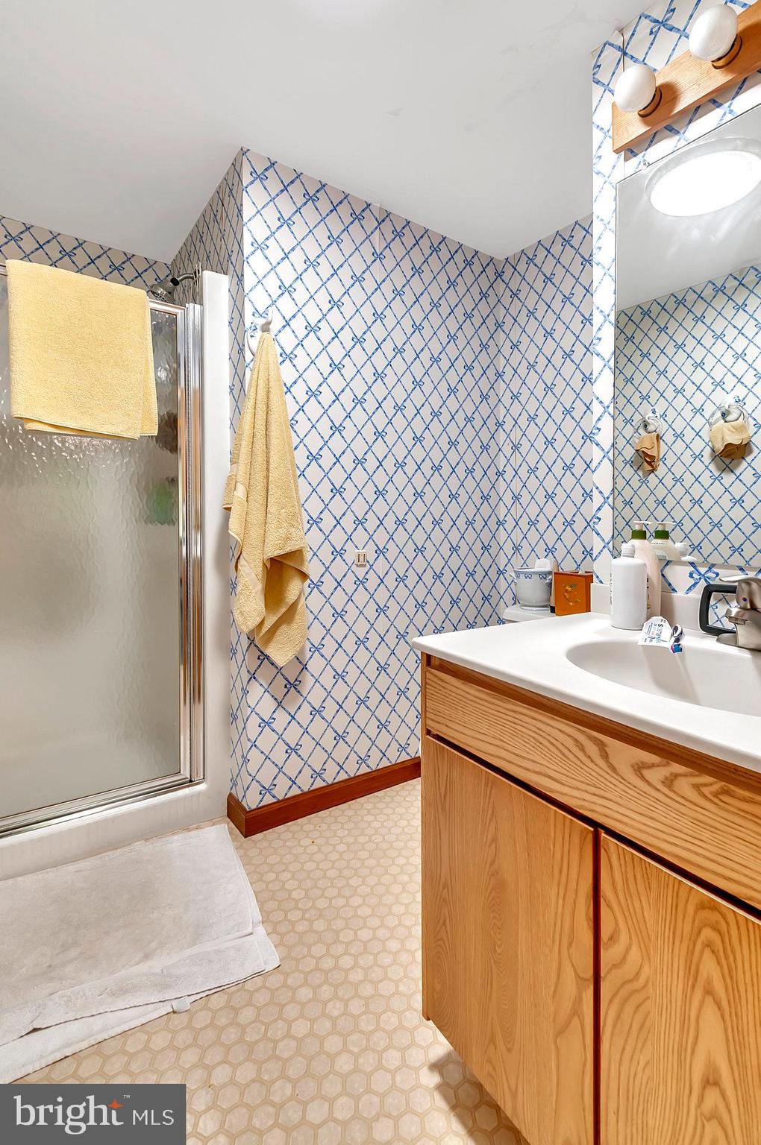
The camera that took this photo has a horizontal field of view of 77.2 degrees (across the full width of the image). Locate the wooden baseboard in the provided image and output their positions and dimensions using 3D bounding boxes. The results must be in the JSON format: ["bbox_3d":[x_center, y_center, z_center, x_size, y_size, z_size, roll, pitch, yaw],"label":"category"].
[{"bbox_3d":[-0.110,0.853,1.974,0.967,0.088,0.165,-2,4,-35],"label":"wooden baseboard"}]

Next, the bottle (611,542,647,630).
[{"bbox_3d":[0.534,0.030,1.025,0.067,0.183,0.067,-1,3,-17],"label":"bottle"}]

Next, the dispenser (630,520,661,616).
[{"bbox_3d":[0.581,-0.004,1.070,0.062,0.214,0.085,-2,4,-35],"label":"dispenser"}]

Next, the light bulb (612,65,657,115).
[{"bbox_3d":[0.542,-1.022,1.010,0.092,0.080,0.080,-2,4,-35],"label":"light bulb"}]

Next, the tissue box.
[{"bbox_3d":[0.741,0.084,1.775,0.130,0.158,0.128,-2,4,-35],"label":"tissue box"}]

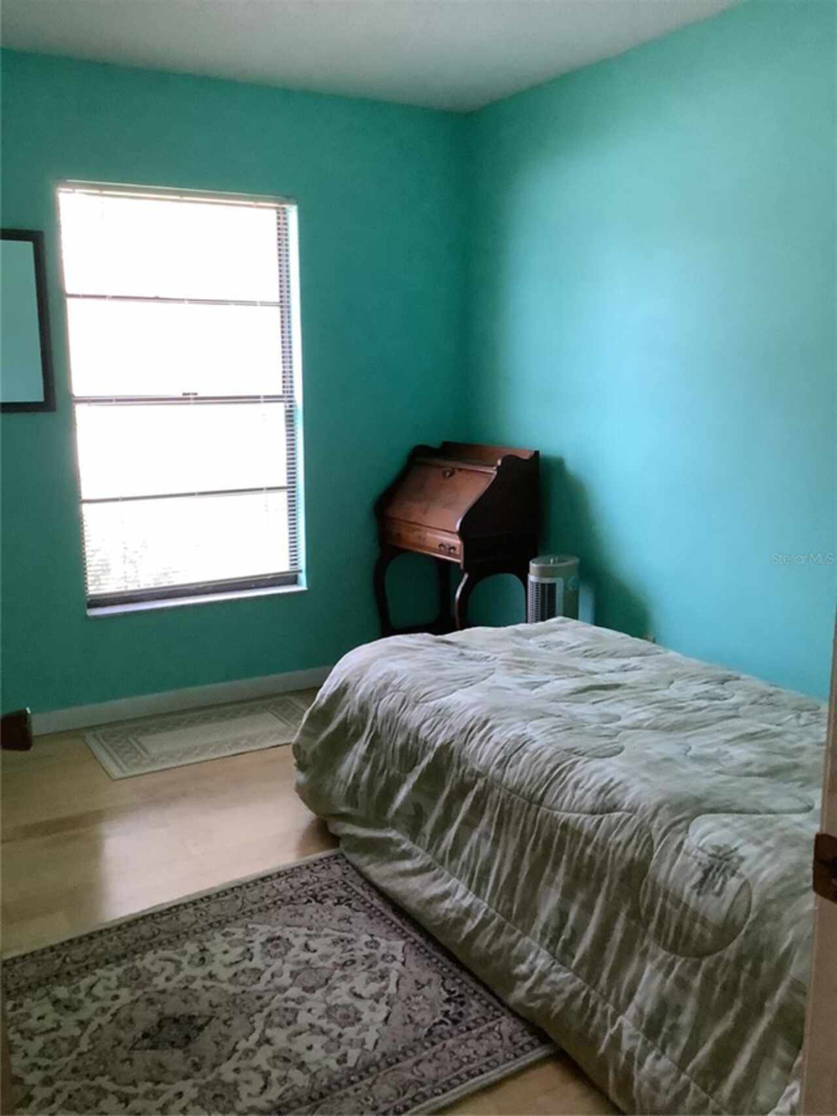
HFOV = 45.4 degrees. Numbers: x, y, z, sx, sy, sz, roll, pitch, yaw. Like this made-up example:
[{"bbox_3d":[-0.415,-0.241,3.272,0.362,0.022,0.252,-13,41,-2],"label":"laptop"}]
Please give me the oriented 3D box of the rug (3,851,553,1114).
[{"bbox_3d":[-0.525,1.000,2.121,1.540,0.010,1.000,-7,13,-33],"label":"rug"}]

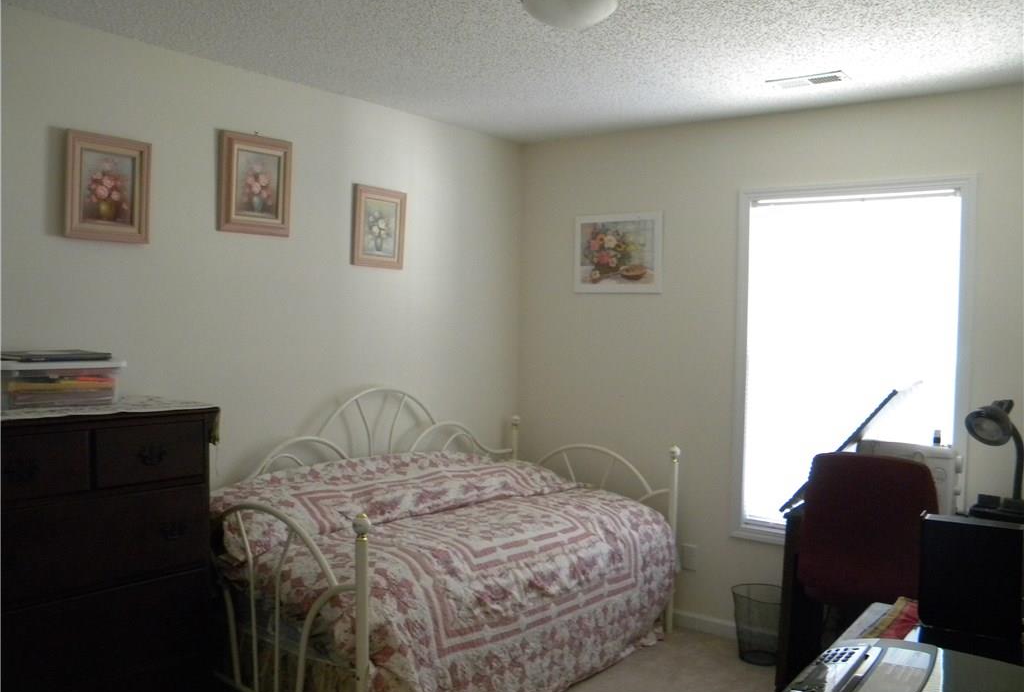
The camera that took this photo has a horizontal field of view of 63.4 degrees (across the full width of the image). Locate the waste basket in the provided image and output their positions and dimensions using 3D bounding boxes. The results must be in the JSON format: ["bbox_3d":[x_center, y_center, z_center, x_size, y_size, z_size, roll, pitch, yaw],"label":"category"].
[{"bbox_3d":[1.090,1.207,3.590,0.260,0.300,0.260,2,2,38],"label":"waste basket"}]

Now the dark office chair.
[{"bbox_3d":[1.338,0.940,3.013,0.520,1.000,0.570,2,2,38],"label":"dark office chair"}]

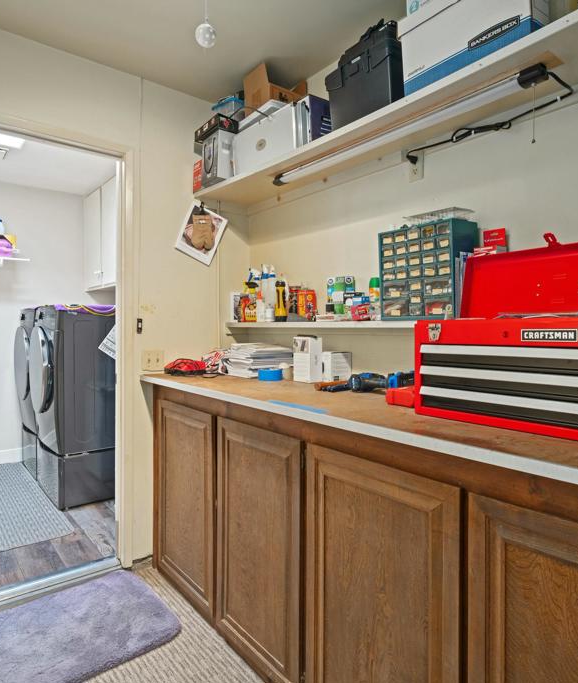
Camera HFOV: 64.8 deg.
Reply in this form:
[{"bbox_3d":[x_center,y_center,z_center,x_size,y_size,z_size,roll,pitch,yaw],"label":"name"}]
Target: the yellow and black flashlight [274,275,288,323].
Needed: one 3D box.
[{"bbox_3d":[-0.037,-0.209,2.330,0.066,0.222,0.063,1,1,15],"label":"yellow and black flashlight"}]

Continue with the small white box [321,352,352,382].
[{"bbox_3d":[0.202,0.118,2.126,0.125,0.132,0.120,-1,1,-39],"label":"small white box"}]

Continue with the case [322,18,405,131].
[{"bbox_3d":[0.316,-0.910,1.640,0.190,0.300,0.285,-1,1,-39],"label":"case"}]

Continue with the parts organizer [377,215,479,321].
[{"bbox_3d":[0.510,-0.248,1.688,0.152,0.338,0.318,0,1,-39],"label":"parts organizer"}]

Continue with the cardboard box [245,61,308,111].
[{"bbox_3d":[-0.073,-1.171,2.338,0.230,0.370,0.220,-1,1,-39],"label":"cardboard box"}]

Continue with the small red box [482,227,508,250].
[{"bbox_3d":[0.690,-0.343,1.532,0.028,0.066,0.077,0,1,-39],"label":"small red box"}]

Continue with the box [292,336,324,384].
[{"bbox_3d":[0.089,0.085,2.119,0.082,0.209,0.110,0,1,-39],"label":"box"}]

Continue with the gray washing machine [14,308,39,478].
[{"bbox_3d":[-1.905,0.417,3.983,0.790,1.335,0.686,-1,1,-39],"label":"gray washing machine"}]

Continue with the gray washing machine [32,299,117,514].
[{"bbox_3d":[-1.470,0.430,3.448,0.790,1.335,0.686,-1,1,-39],"label":"gray washing machine"}]

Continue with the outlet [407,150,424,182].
[{"bbox_3d":[0.502,-0.693,1.805,0.012,0.112,0.070,0,1,-39],"label":"outlet"}]

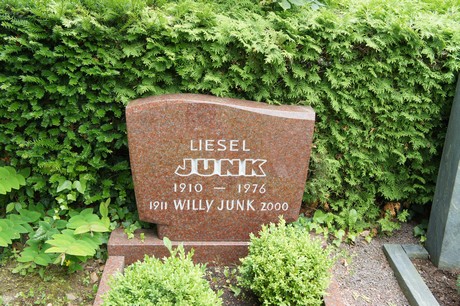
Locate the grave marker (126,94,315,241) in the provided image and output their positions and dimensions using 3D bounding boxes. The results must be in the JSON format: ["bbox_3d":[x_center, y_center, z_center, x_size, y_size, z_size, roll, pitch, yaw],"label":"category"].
[{"bbox_3d":[-0.038,0.070,2.422,0.765,0.695,0.120,0,27,0],"label":"grave marker"}]

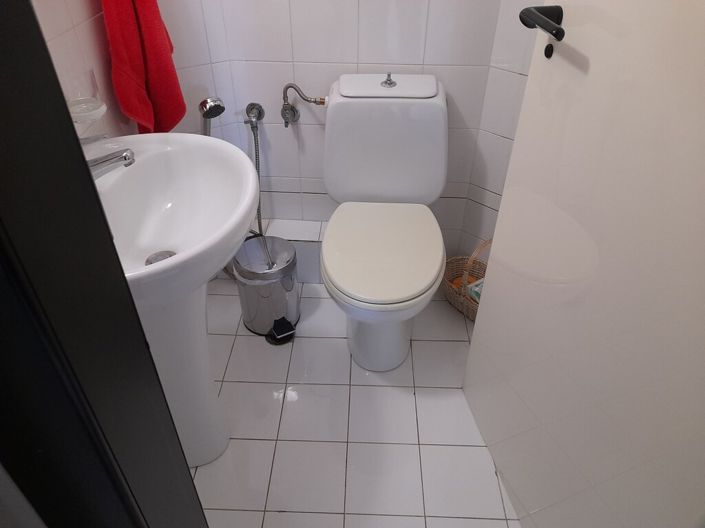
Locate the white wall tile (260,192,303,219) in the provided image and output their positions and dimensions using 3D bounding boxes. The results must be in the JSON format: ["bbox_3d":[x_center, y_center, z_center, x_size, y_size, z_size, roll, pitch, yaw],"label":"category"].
[{"bbox_3d":[-0.288,-0.217,1.936,0.202,0.122,0.012,1,38,1],"label":"white wall tile"}]

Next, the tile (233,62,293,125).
[{"bbox_3d":[-0.286,-0.557,1.670,0.202,0.202,0.012,1,38,1],"label":"tile"}]

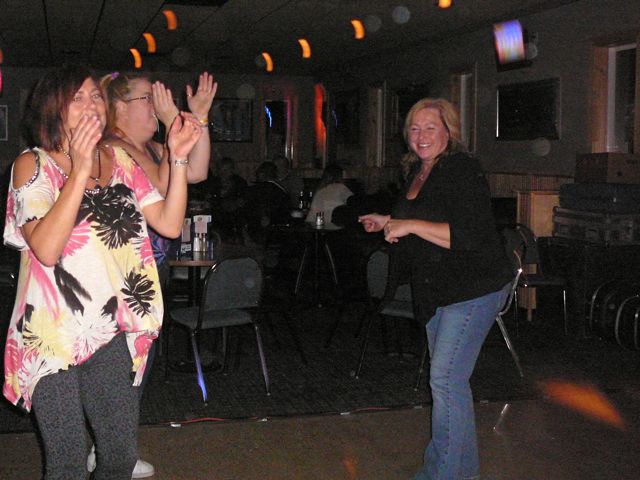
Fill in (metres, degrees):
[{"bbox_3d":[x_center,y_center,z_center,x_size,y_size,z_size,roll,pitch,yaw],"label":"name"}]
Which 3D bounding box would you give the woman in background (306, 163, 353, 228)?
[{"bbox_3d":[0.029,-0.148,6.553,0.500,1.250,0.780,-5,10,-30],"label":"woman in background"}]

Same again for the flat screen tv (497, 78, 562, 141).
[{"bbox_3d":[1.998,-1.246,6.200,0.090,0.550,0.880,-4,10,-24],"label":"flat screen tv"}]

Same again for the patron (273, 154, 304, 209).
[{"bbox_3d":[-0.371,-0.244,6.993,0.520,1.310,0.780,-2,9,-11],"label":"patron"}]

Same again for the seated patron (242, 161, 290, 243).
[{"bbox_3d":[-0.500,-0.133,6.403,0.520,1.270,0.780,2,9,14],"label":"seated patron"}]

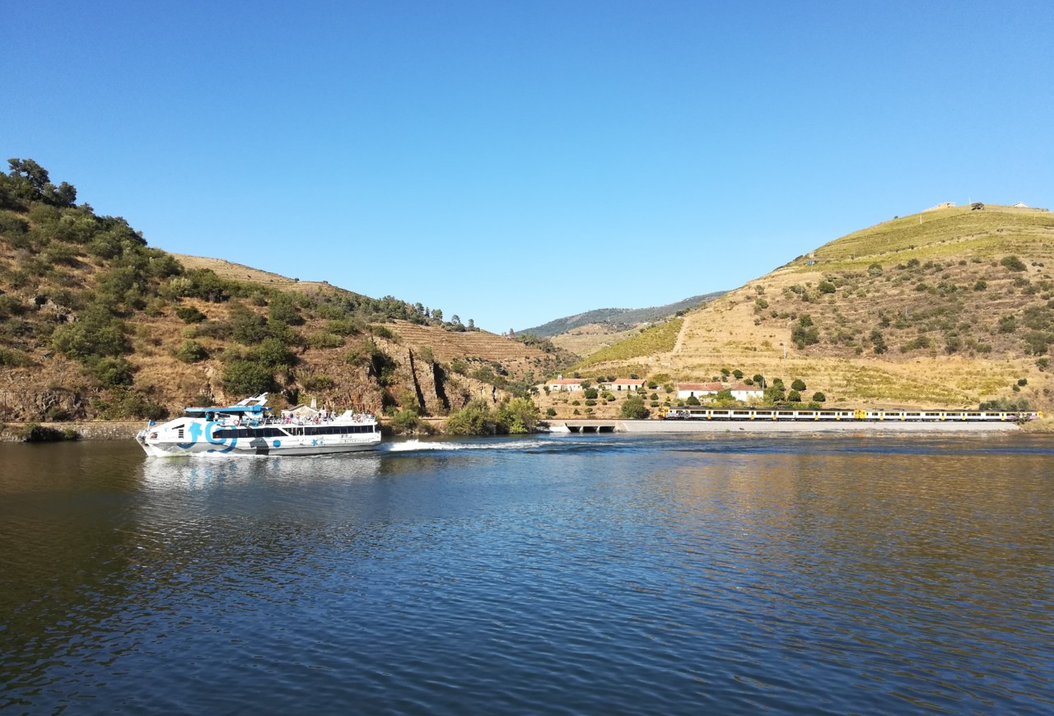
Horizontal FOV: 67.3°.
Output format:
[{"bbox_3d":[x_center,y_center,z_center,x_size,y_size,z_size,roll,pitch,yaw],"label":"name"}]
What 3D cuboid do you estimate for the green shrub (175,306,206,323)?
[{"bbox_3d":[-98.152,-12.855,231.000,8.500,4.600,7.000,2,-4,-23],"label":"green shrub"}]

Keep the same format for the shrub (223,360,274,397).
[{"bbox_3d":[-70.418,5.097,200.000,11.800,8.600,9.500,2,-4,-19],"label":"shrub"}]

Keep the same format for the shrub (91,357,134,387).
[{"bbox_3d":[-93.040,3.050,178.000,8.860,6.670,8.000,2,-4,-28],"label":"shrub"}]

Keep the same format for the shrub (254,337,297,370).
[{"bbox_3d":[-67.049,-1.207,211.000,10.500,8.000,8.500,1,-4,-18],"label":"shrub"}]

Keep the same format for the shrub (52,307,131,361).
[{"bbox_3d":[-102.990,-5.540,187.000,16.360,12.840,13.000,2,-4,-29],"label":"shrub"}]

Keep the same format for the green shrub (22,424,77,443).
[{"bbox_3d":[-96.443,15.228,160.000,11.000,3.600,5.000,2,-4,-31],"label":"green shrub"}]

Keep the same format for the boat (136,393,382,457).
[{"bbox_3d":[-39.428,9.501,118.890,34.800,9.100,8.000,3,-5,-37],"label":"boat"}]

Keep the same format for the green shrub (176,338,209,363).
[{"bbox_3d":[-83.920,-1.750,198.000,7.580,6.180,7.000,2,-4,-23],"label":"green shrub"}]

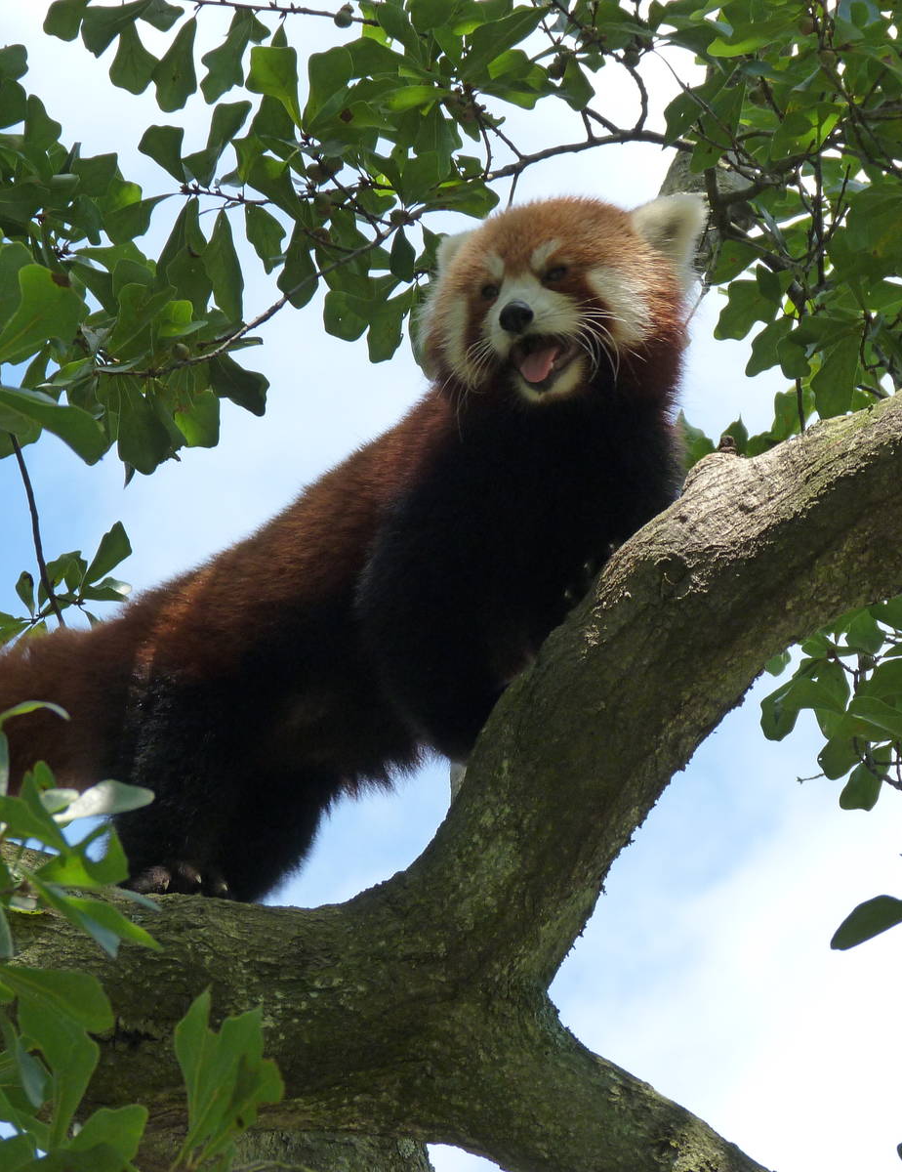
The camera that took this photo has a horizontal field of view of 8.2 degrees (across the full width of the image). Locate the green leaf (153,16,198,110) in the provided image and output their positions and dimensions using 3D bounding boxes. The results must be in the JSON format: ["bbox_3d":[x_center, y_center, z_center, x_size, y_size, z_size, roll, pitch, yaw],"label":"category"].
[{"bbox_3d":[-0.217,-0.413,4.950,0.033,0.078,0.024,13,-11,0],"label":"green leaf"}]

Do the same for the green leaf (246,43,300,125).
[{"bbox_3d":[-0.139,-0.395,4.950,0.038,0.072,0.025,-23,-11,0],"label":"green leaf"}]

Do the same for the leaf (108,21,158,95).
[{"bbox_3d":[-0.240,-0.401,4.750,0.040,0.061,0.013,-5,15,4],"label":"leaf"}]

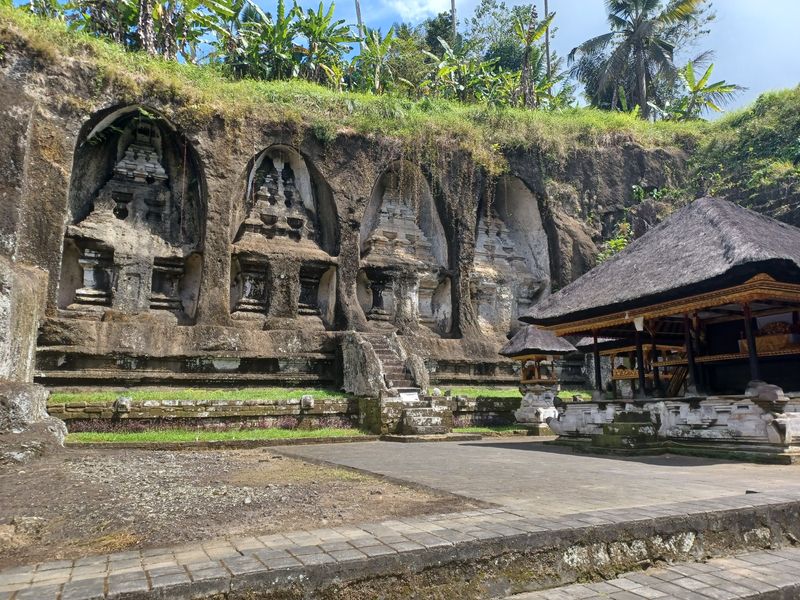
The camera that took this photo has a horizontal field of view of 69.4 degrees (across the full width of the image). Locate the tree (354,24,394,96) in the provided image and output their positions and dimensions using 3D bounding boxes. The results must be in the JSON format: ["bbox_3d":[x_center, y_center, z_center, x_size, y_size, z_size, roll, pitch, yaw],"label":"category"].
[{"bbox_3d":[-1.356,-12.659,30.485,1.919,3.980,1.919,4,-12,-24],"label":"tree"}]

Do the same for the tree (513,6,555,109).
[{"bbox_3d":[7.268,-13.592,32.257,2.132,6.325,2.132,4,-12,-24],"label":"tree"}]

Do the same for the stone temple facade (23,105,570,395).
[{"bbox_3d":[-2.170,-1.316,22.452,19.837,9.794,2.822,4,-12,-24],"label":"stone temple facade"}]

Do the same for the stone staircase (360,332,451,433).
[{"bbox_3d":[0.069,2.833,20.049,2.573,3.569,2.324,4,-12,-24],"label":"stone staircase"}]

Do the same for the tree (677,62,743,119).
[{"bbox_3d":[16.516,-11.325,31.195,3.239,3.315,3.239,4,-12,-24],"label":"tree"}]

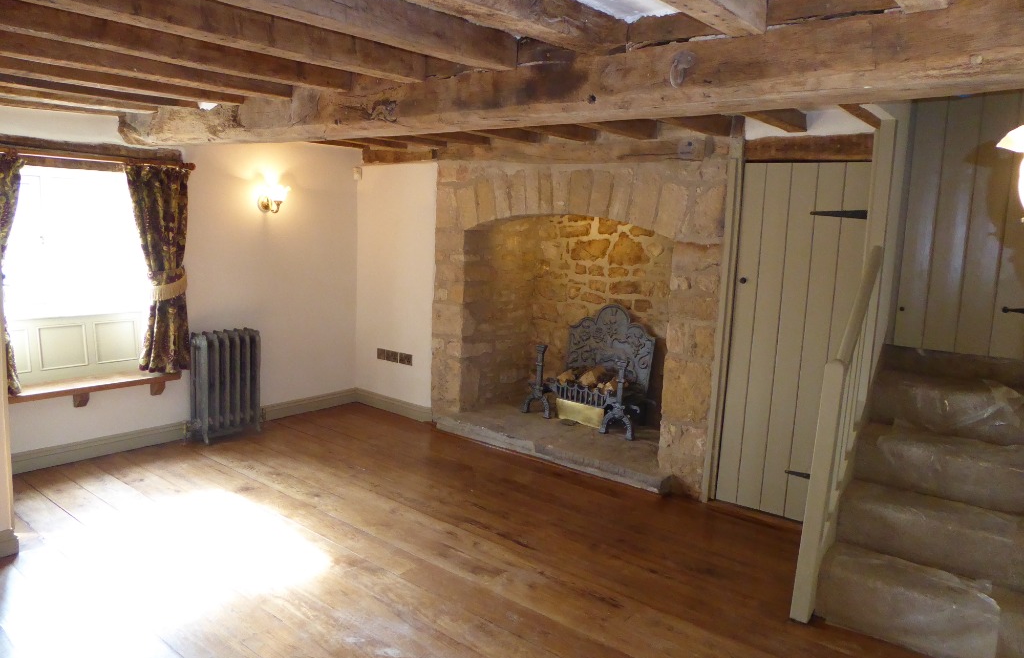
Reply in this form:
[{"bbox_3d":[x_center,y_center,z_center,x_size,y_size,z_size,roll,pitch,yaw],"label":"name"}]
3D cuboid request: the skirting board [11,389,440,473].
[{"bbox_3d":[-1.701,0.700,4.799,0.864,0.112,2.425,9,11,38],"label":"skirting board"}]

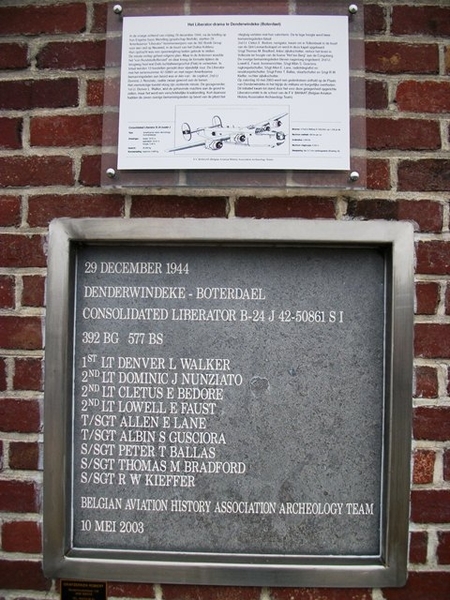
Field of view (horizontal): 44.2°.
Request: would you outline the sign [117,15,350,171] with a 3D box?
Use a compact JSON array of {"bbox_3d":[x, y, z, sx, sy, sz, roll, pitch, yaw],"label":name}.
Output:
[{"bbox_3d":[0.017,-0.384,1.023,0.425,0.297,0.015,1,-4,1],"label":"sign"}]

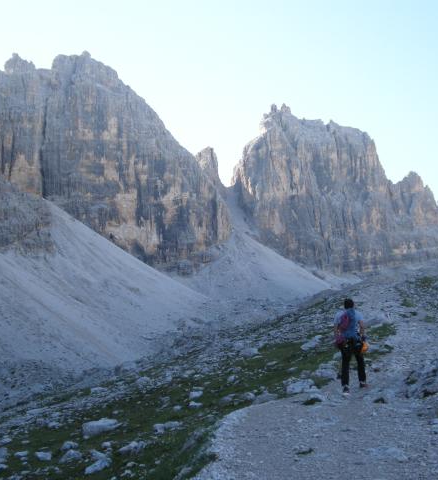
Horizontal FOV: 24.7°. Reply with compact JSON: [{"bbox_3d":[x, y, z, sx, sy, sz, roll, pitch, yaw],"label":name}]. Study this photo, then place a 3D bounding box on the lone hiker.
[{"bbox_3d":[2.451,1.973,18.500,0.610,1.750,0.480,-1,-5,7],"label":"lone hiker"}]

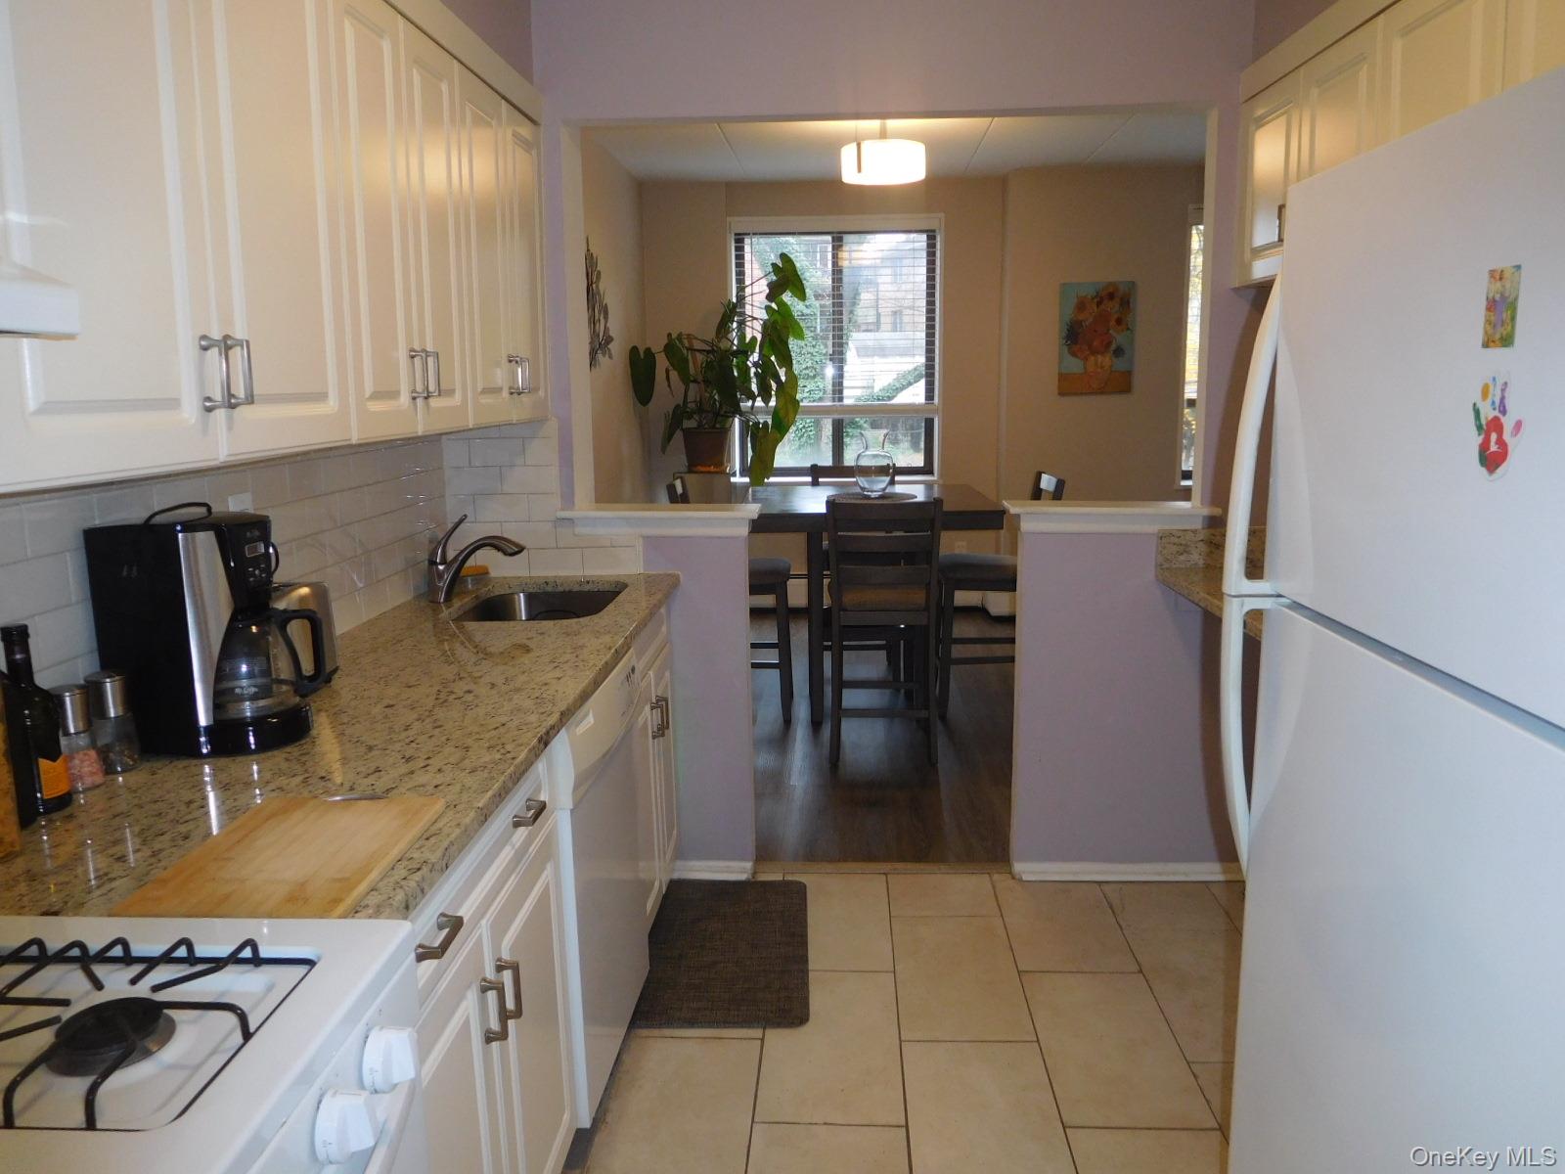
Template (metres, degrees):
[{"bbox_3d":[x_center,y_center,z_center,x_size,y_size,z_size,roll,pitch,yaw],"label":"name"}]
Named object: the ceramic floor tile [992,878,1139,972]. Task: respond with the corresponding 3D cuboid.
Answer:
[{"bbox_3d":[0.762,0.915,3.114,0.304,0.010,0.599,0,10,3],"label":"ceramic floor tile"}]

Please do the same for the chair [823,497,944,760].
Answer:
[{"bbox_3d":[0.397,0.142,4.532,0.450,1.037,0.530,0,10,2],"label":"chair"}]

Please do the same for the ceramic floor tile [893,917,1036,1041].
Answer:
[{"bbox_3d":[0.437,0.969,2.827,0.304,0.010,0.606,0,10,3],"label":"ceramic floor tile"}]

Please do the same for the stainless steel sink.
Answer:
[{"bbox_3d":[-0.627,0.161,2.937,0.420,0.200,0.565,0,10,2],"label":"stainless steel sink"}]

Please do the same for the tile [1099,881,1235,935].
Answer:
[{"bbox_3d":[1.066,0.891,3.144,0.303,0.010,0.300,0,10,3],"label":"tile"}]

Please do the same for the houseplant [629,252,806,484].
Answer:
[{"bbox_3d":[-0.374,-1.279,6.662,1.040,1.330,0.900,0,10,2],"label":"houseplant"}]

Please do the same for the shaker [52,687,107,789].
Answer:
[{"bbox_3d":[-0.957,0.203,1.544,0.056,0.140,0.056,0,10,3],"label":"shaker"}]

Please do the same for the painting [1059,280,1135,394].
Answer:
[{"bbox_3d":[1.764,-1.400,6.344,0.405,0.615,0.030,0,10,3],"label":"painting"}]

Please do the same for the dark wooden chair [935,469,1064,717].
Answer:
[{"bbox_3d":[0.938,0.027,5.021,0.530,1.030,0.440,0,10,3],"label":"dark wooden chair"}]

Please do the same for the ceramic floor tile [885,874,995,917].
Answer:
[{"bbox_3d":[0.463,0.893,3.265,0.304,0.010,0.279,0,10,3],"label":"ceramic floor tile"}]

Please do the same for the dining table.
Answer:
[{"bbox_3d":[0.363,0.067,5.101,1.090,0.940,1.120,0,10,3],"label":"dining table"}]

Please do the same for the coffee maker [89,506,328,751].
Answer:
[{"bbox_3d":[-0.844,0.063,1.739,0.305,0.345,0.210,1,10,10],"label":"coffee maker"}]

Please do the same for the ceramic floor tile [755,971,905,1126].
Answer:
[{"bbox_3d":[0.113,1.023,2.545,0.304,0.010,0.600,0,10,3],"label":"ceramic floor tile"}]

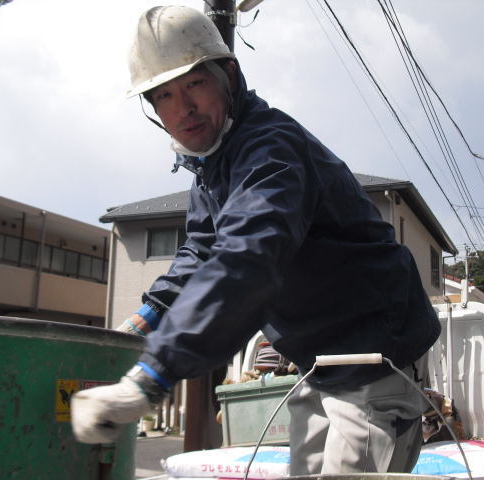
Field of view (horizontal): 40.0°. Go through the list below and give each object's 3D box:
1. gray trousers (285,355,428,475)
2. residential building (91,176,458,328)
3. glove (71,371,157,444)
[{"bbox_3d":[0.245,0.711,1.398,0.340,0.950,0.360,4,-11,-14],"label":"gray trousers"},{"bbox_3d":[1.606,1.527,20.731,9.100,8.120,8.800,-4,-13,27],"label":"residential building"},{"bbox_3d":[-0.214,0.280,1.100,0.140,0.110,0.095,-13,-7,-18],"label":"glove"}]

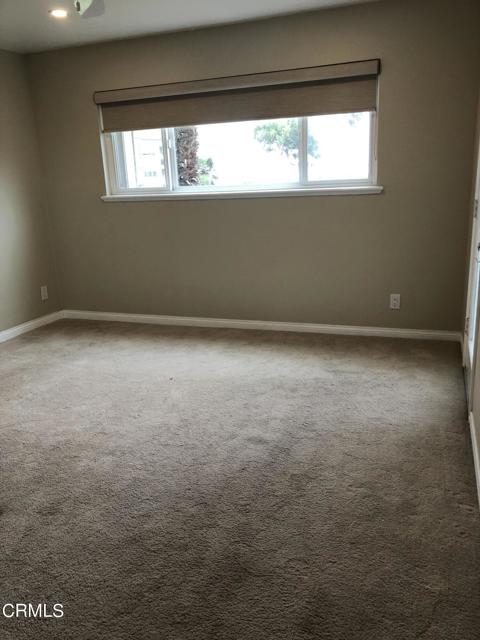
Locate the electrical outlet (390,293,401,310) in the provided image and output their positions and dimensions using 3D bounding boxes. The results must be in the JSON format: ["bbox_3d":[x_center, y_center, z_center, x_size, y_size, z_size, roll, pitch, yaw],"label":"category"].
[{"bbox_3d":[1.210,-0.141,4.027,0.071,0.116,0.008,3,17,20],"label":"electrical outlet"}]

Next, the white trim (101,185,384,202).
[{"bbox_3d":[-0.080,-1.027,4.249,2.446,0.057,0.085,3,17,20],"label":"white trim"}]

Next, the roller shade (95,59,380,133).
[{"bbox_3d":[-0.106,-1.697,4.016,2.291,0.317,0.100,3,17,20],"label":"roller shade"}]

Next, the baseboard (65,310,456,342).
[{"bbox_3d":[-0.054,0.035,4.563,3.707,0.081,0.015,3,17,20],"label":"baseboard"}]

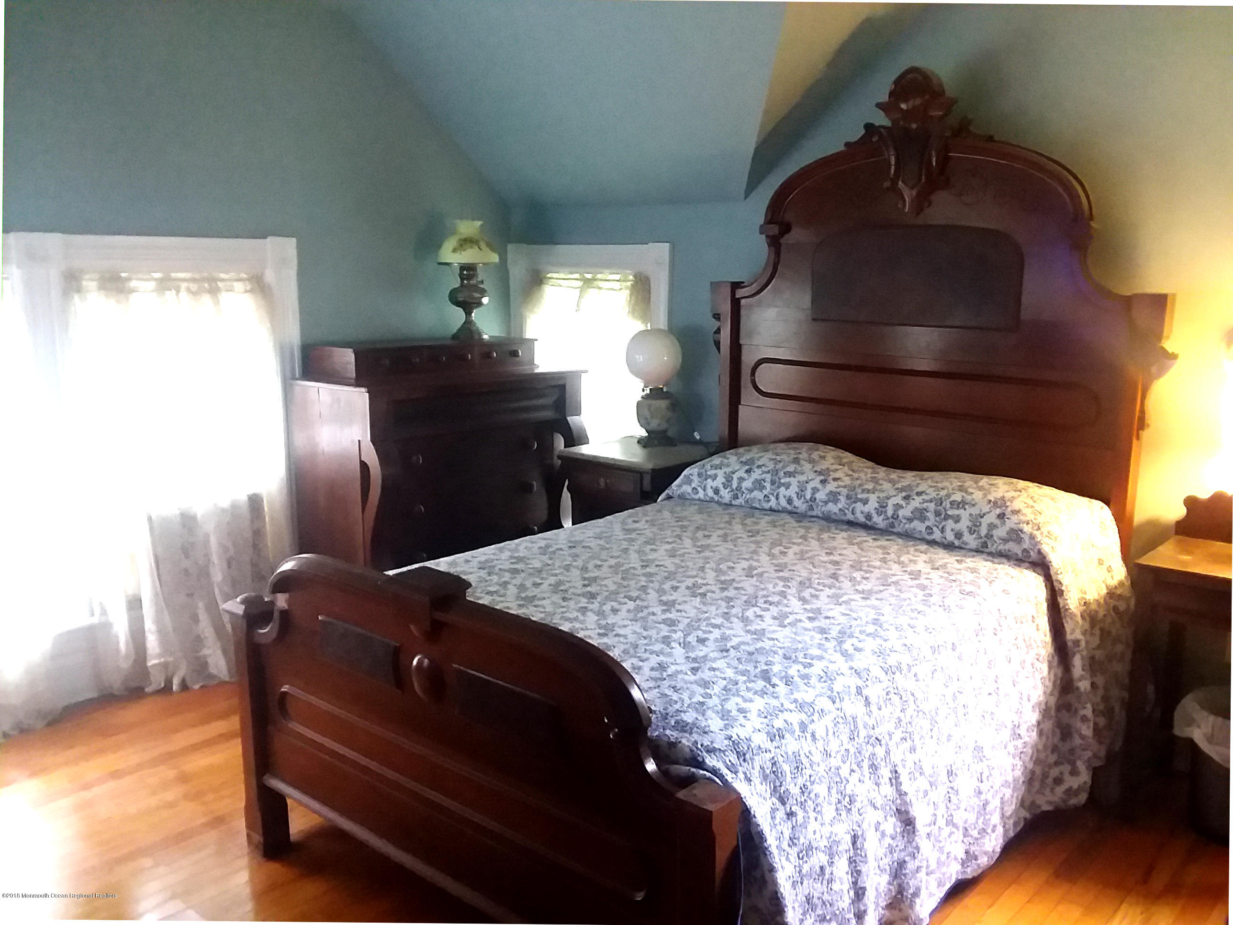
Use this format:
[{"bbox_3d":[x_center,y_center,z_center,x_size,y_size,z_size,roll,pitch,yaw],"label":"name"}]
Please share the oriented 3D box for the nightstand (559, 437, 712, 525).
[{"bbox_3d":[0.092,0.325,4.169,0.459,0.755,0.488,10,14,38],"label":"nightstand"}]

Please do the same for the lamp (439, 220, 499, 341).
[{"bbox_3d":[-0.626,-0.771,4.389,0.263,0.503,0.263,1,11,0],"label":"lamp"}]

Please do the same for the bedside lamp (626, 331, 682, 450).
[{"bbox_3d":[0.153,-0.308,4.220,0.237,0.477,0.237,1,11,0],"label":"bedside lamp"}]

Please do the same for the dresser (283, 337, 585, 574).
[{"bbox_3d":[-0.703,0.081,4.296,0.548,1.159,1.103,10,14,38],"label":"dresser"}]

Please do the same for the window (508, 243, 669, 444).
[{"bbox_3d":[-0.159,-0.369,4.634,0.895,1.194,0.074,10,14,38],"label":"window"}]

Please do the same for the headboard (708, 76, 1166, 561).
[{"bbox_3d":[1.008,-0.241,3.569,1.603,2.124,0.163,10,14,38],"label":"headboard"}]

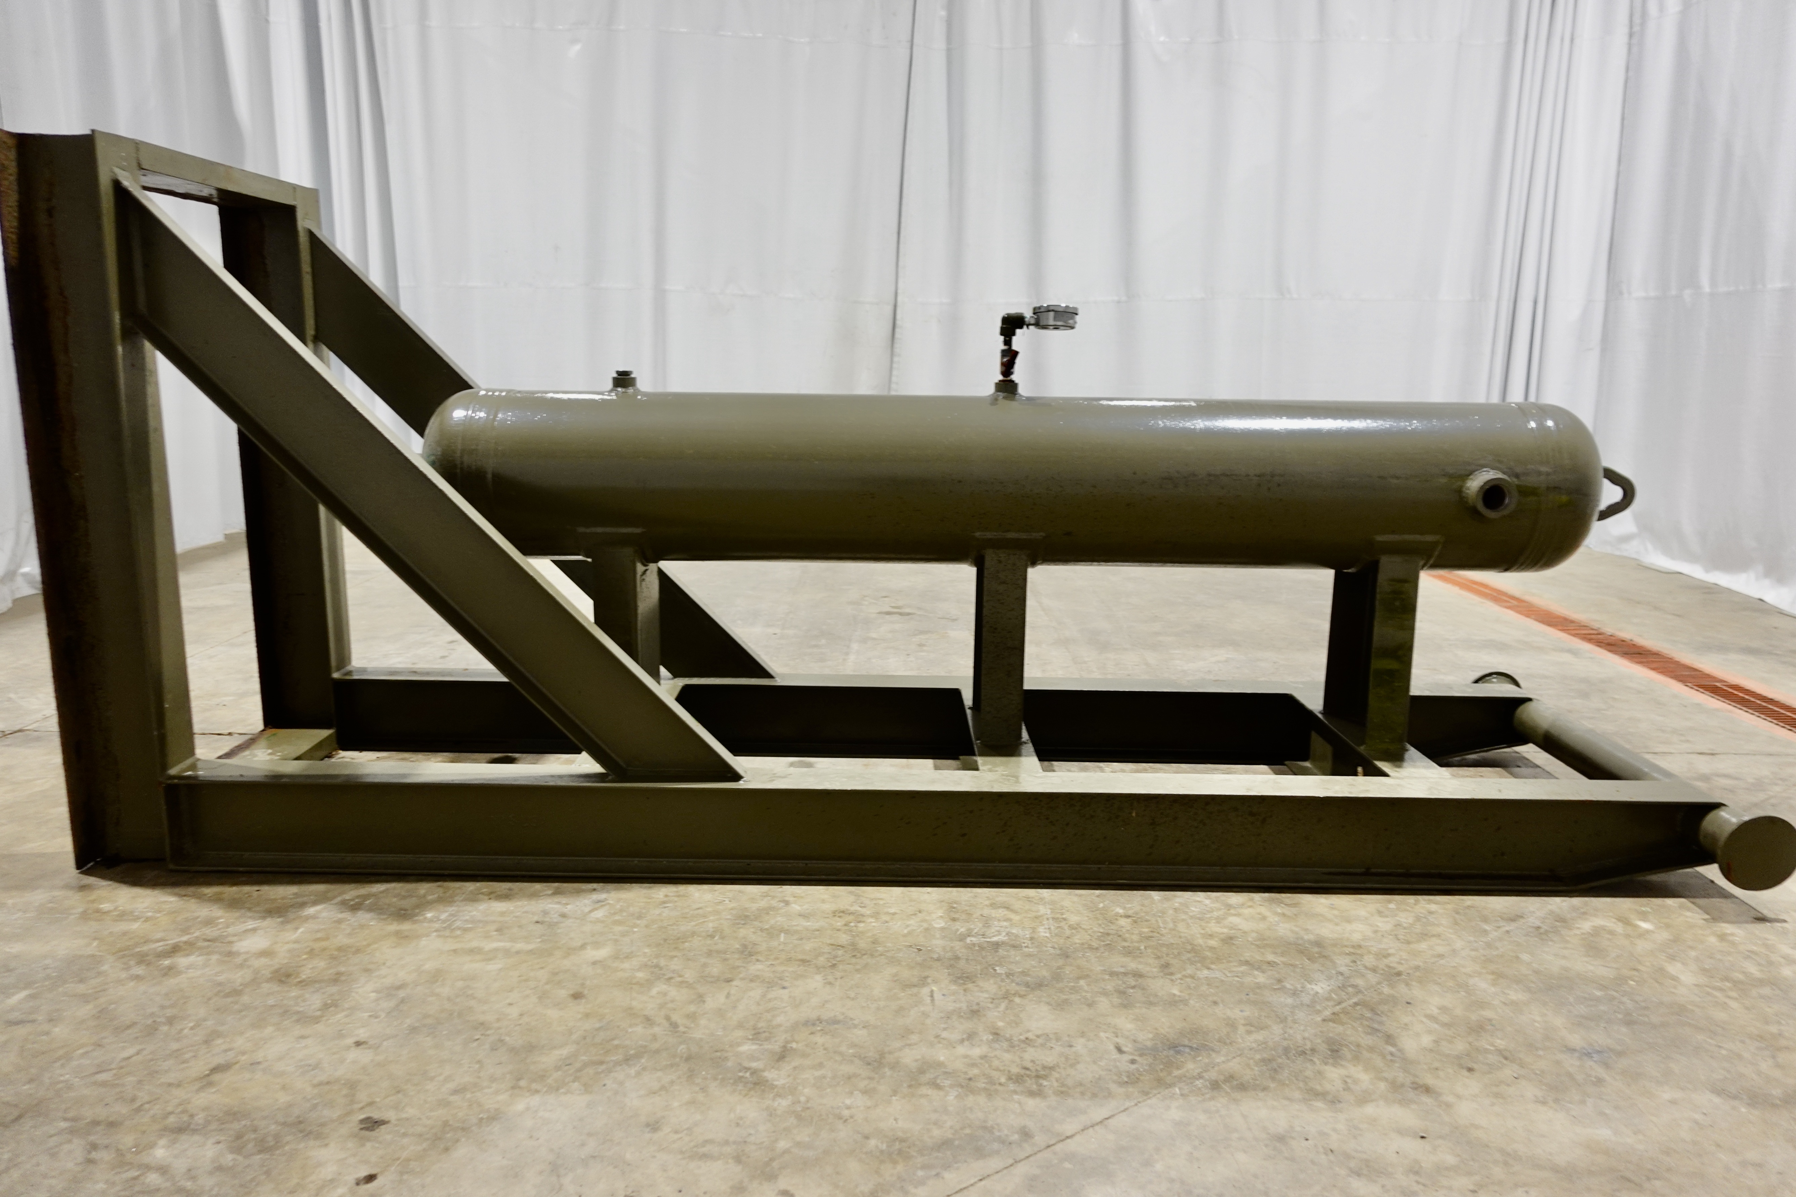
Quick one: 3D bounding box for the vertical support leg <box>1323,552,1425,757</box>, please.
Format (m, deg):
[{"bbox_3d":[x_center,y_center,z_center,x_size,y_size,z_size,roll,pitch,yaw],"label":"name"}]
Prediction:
[{"bbox_3d":[1.172,0.111,2.962,0.101,0.458,0.260,1,12,-1],"label":"vertical support leg"}]

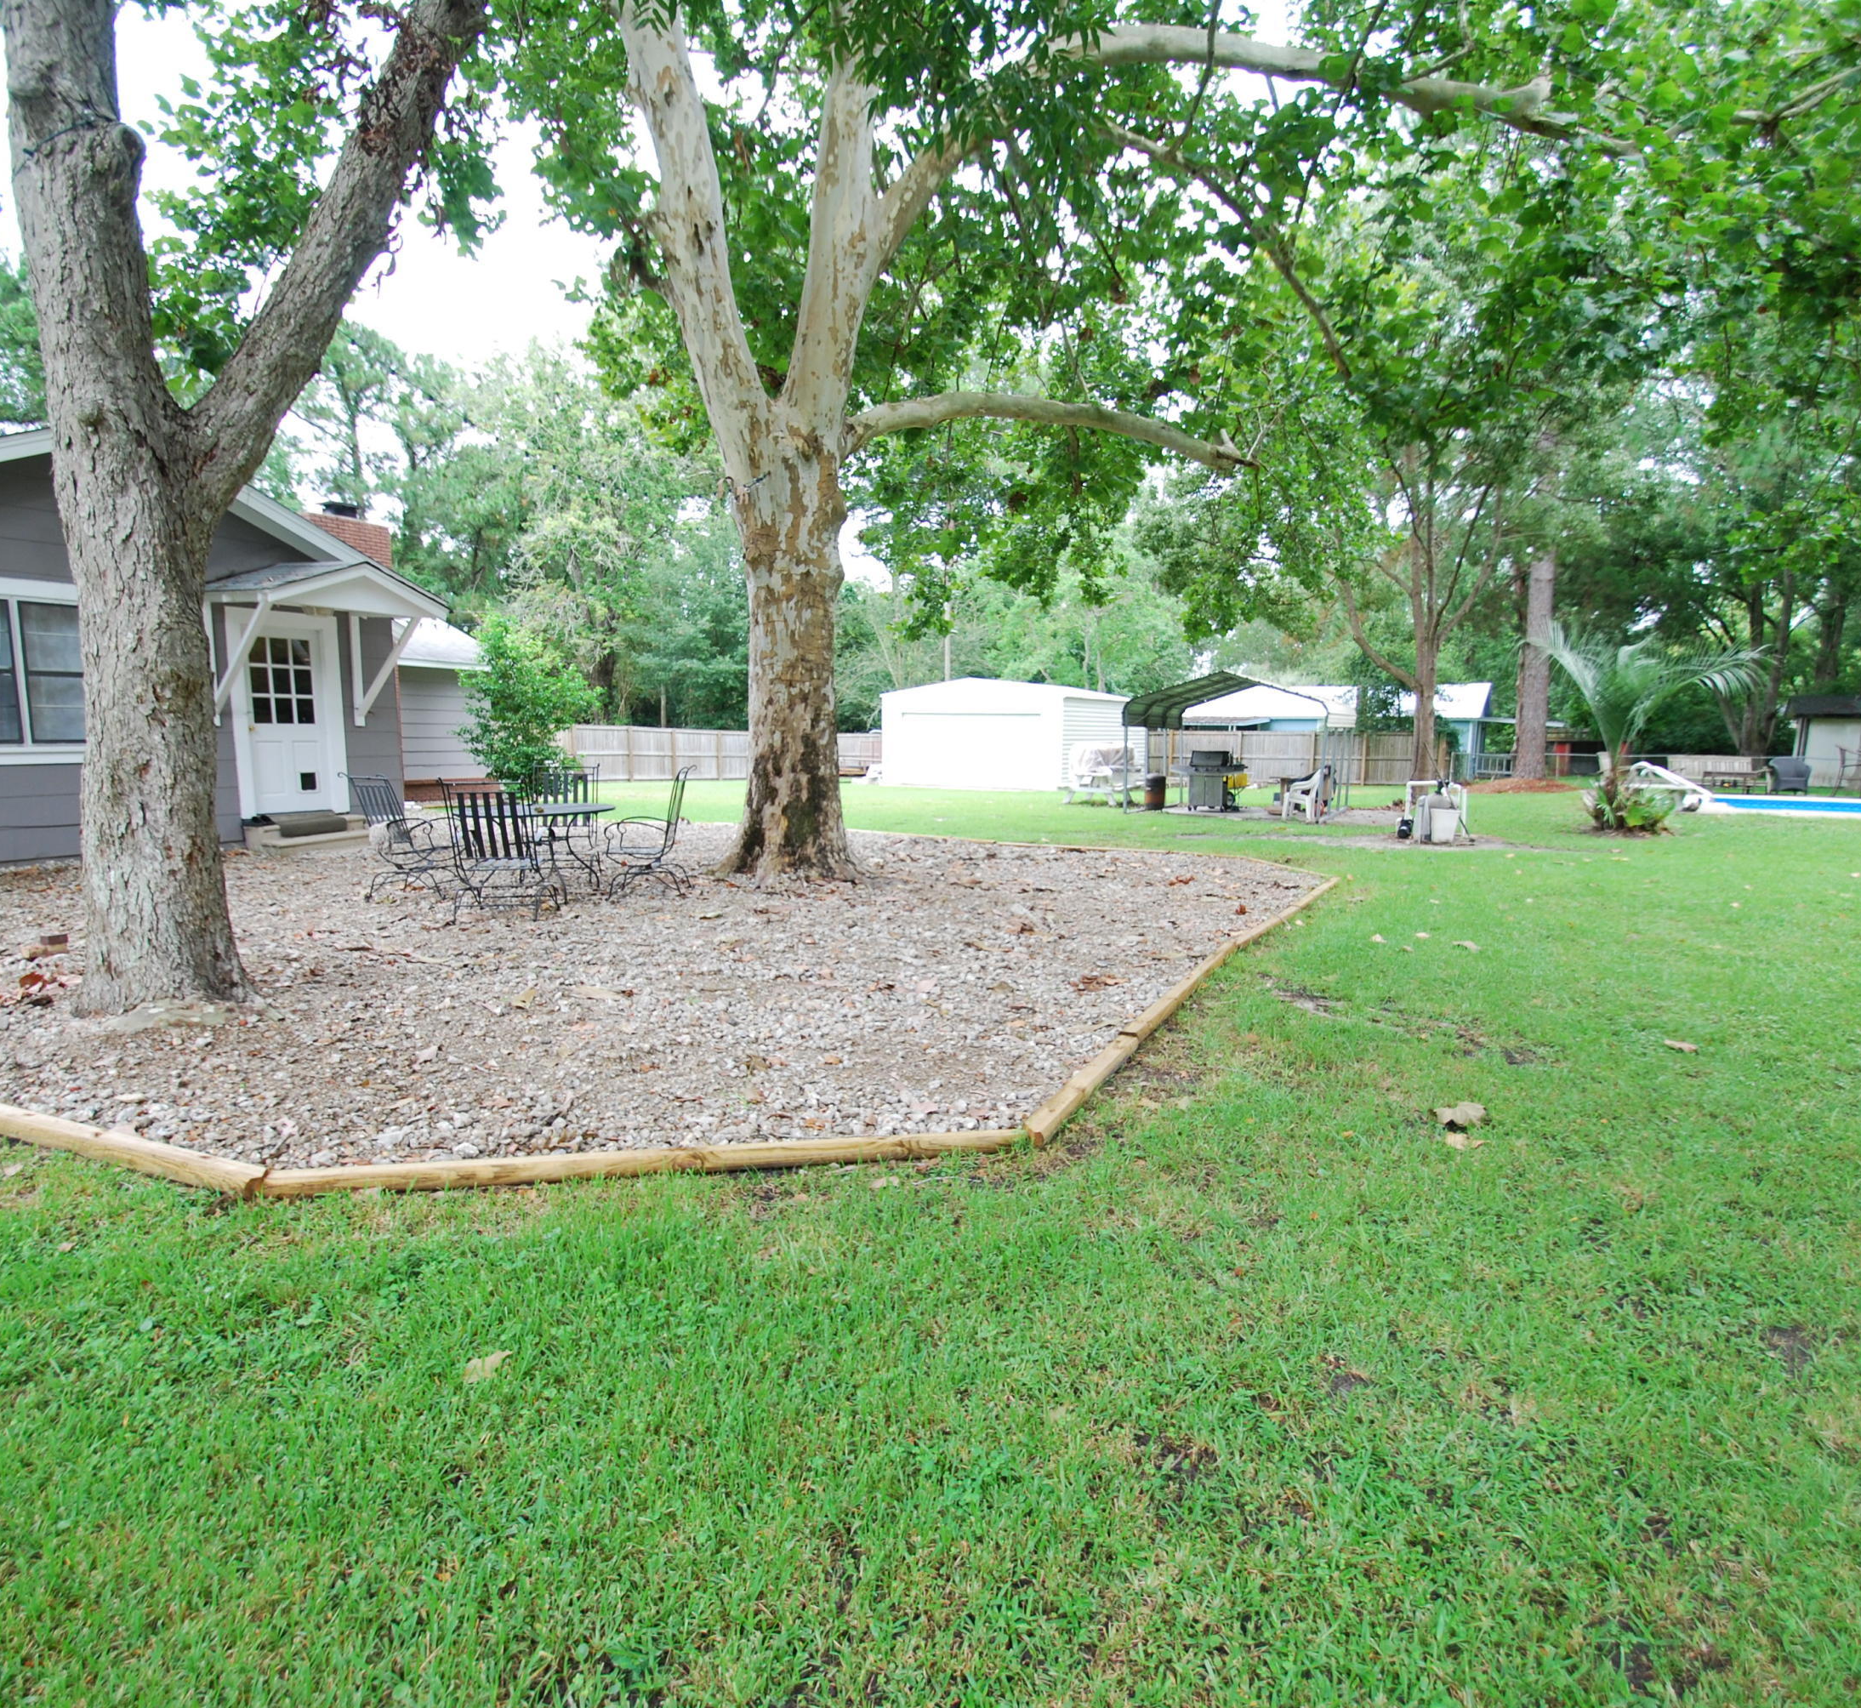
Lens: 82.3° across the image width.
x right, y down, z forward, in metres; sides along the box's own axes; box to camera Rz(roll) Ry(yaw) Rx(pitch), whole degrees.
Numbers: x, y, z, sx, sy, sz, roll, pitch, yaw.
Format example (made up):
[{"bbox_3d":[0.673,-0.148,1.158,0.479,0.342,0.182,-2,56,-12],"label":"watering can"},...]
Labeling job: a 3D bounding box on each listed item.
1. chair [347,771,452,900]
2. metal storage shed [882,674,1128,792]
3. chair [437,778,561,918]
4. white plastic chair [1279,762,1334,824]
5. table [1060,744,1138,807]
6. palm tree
[{"bbox_3d":[-4.281,-0.148,8.752,0.710,0.970,0.570,0,7,5],"label":"chair"},{"bbox_3d":[2.885,-3.840,33.847,6.076,3.200,7.054,4,8,31],"label":"metal storage shed"},{"bbox_3d":[-3.110,-0.028,7.710,0.590,0.970,0.700,0,7,-2],"label":"chair"},{"bbox_3d":[6.247,-0.994,17.623,0.630,0.890,0.580,5,9,38],"label":"white plastic chair"},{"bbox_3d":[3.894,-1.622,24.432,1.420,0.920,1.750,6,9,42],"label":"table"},{"bbox_3d":[10.466,-1.830,15.467,2.750,2.890,2.750,4,8,34],"label":"palm tree"}]

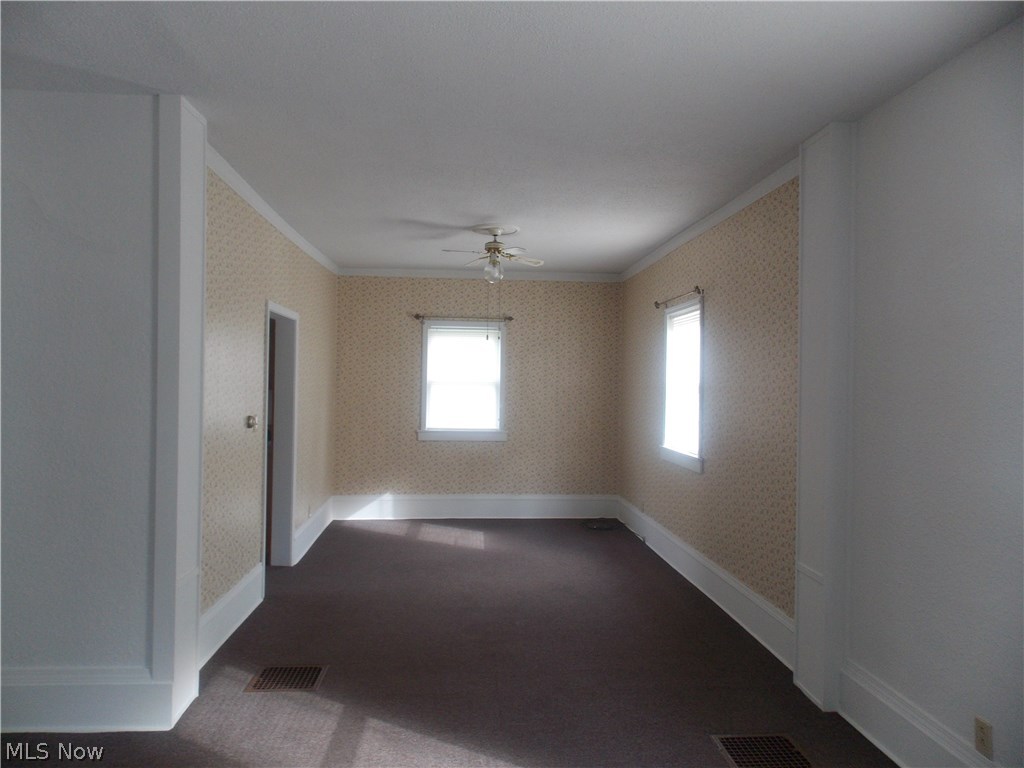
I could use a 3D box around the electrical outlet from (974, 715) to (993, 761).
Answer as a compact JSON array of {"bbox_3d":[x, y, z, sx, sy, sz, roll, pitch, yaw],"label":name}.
[{"bbox_3d":[1.524,1.142,2.191,0.010,0.115,0.070,1,0,-5],"label":"electrical outlet"}]

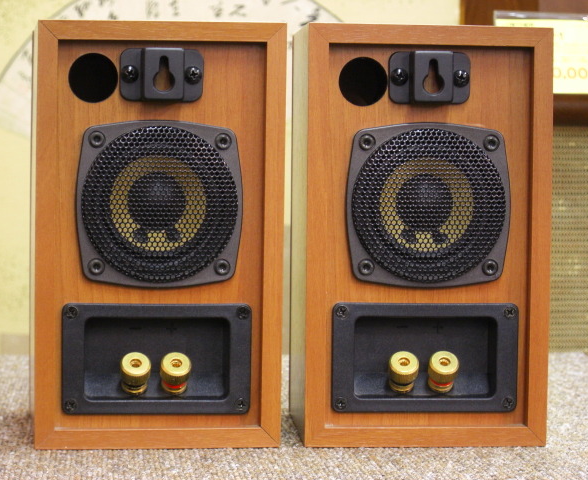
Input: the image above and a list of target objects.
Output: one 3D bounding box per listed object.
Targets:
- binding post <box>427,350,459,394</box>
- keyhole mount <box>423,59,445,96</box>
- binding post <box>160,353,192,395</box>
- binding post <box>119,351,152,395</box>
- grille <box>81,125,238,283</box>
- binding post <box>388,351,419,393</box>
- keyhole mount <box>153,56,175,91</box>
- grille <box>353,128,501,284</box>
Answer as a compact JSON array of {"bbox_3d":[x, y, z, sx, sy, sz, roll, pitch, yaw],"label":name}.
[{"bbox_3d":[0.073,0.065,1.006,0.015,0.015,0.015,0,-42,-5],"label":"binding post"},{"bbox_3d":[0.068,-0.079,0.990,0.011,0.017,0.006,0,3,-5],"label":"keyhole mount"},{"bbox_3d":[-0.057,0.065,0.995,0.015,0.015,0.015,0,-42,-8],"label":"binding post"},{"bbox_3d":[-0.076,0.065,0.993,0.015,0.015,0.015,0,-42,-8],"label":"binding post"},{"bbox_3d":[-0.064,-0.017,0.982,0.075,0.075,0.010,0,3,-8],"label":"grille"},{"bbox_3d":[0.054,0.065,1.004,0.015,0.015,0.015,0,-42,-5],"label":"binding post"},{"bbox_3d":[-0.062,-0.079,0.979,0.011,0.017,0.006,0,3,-8],"label":"keyhole mount"},{"bbox_3d":[0.065,-0.016,0.993,0.075,0.075,0.010,0,3,-5],"label":"grille"}]

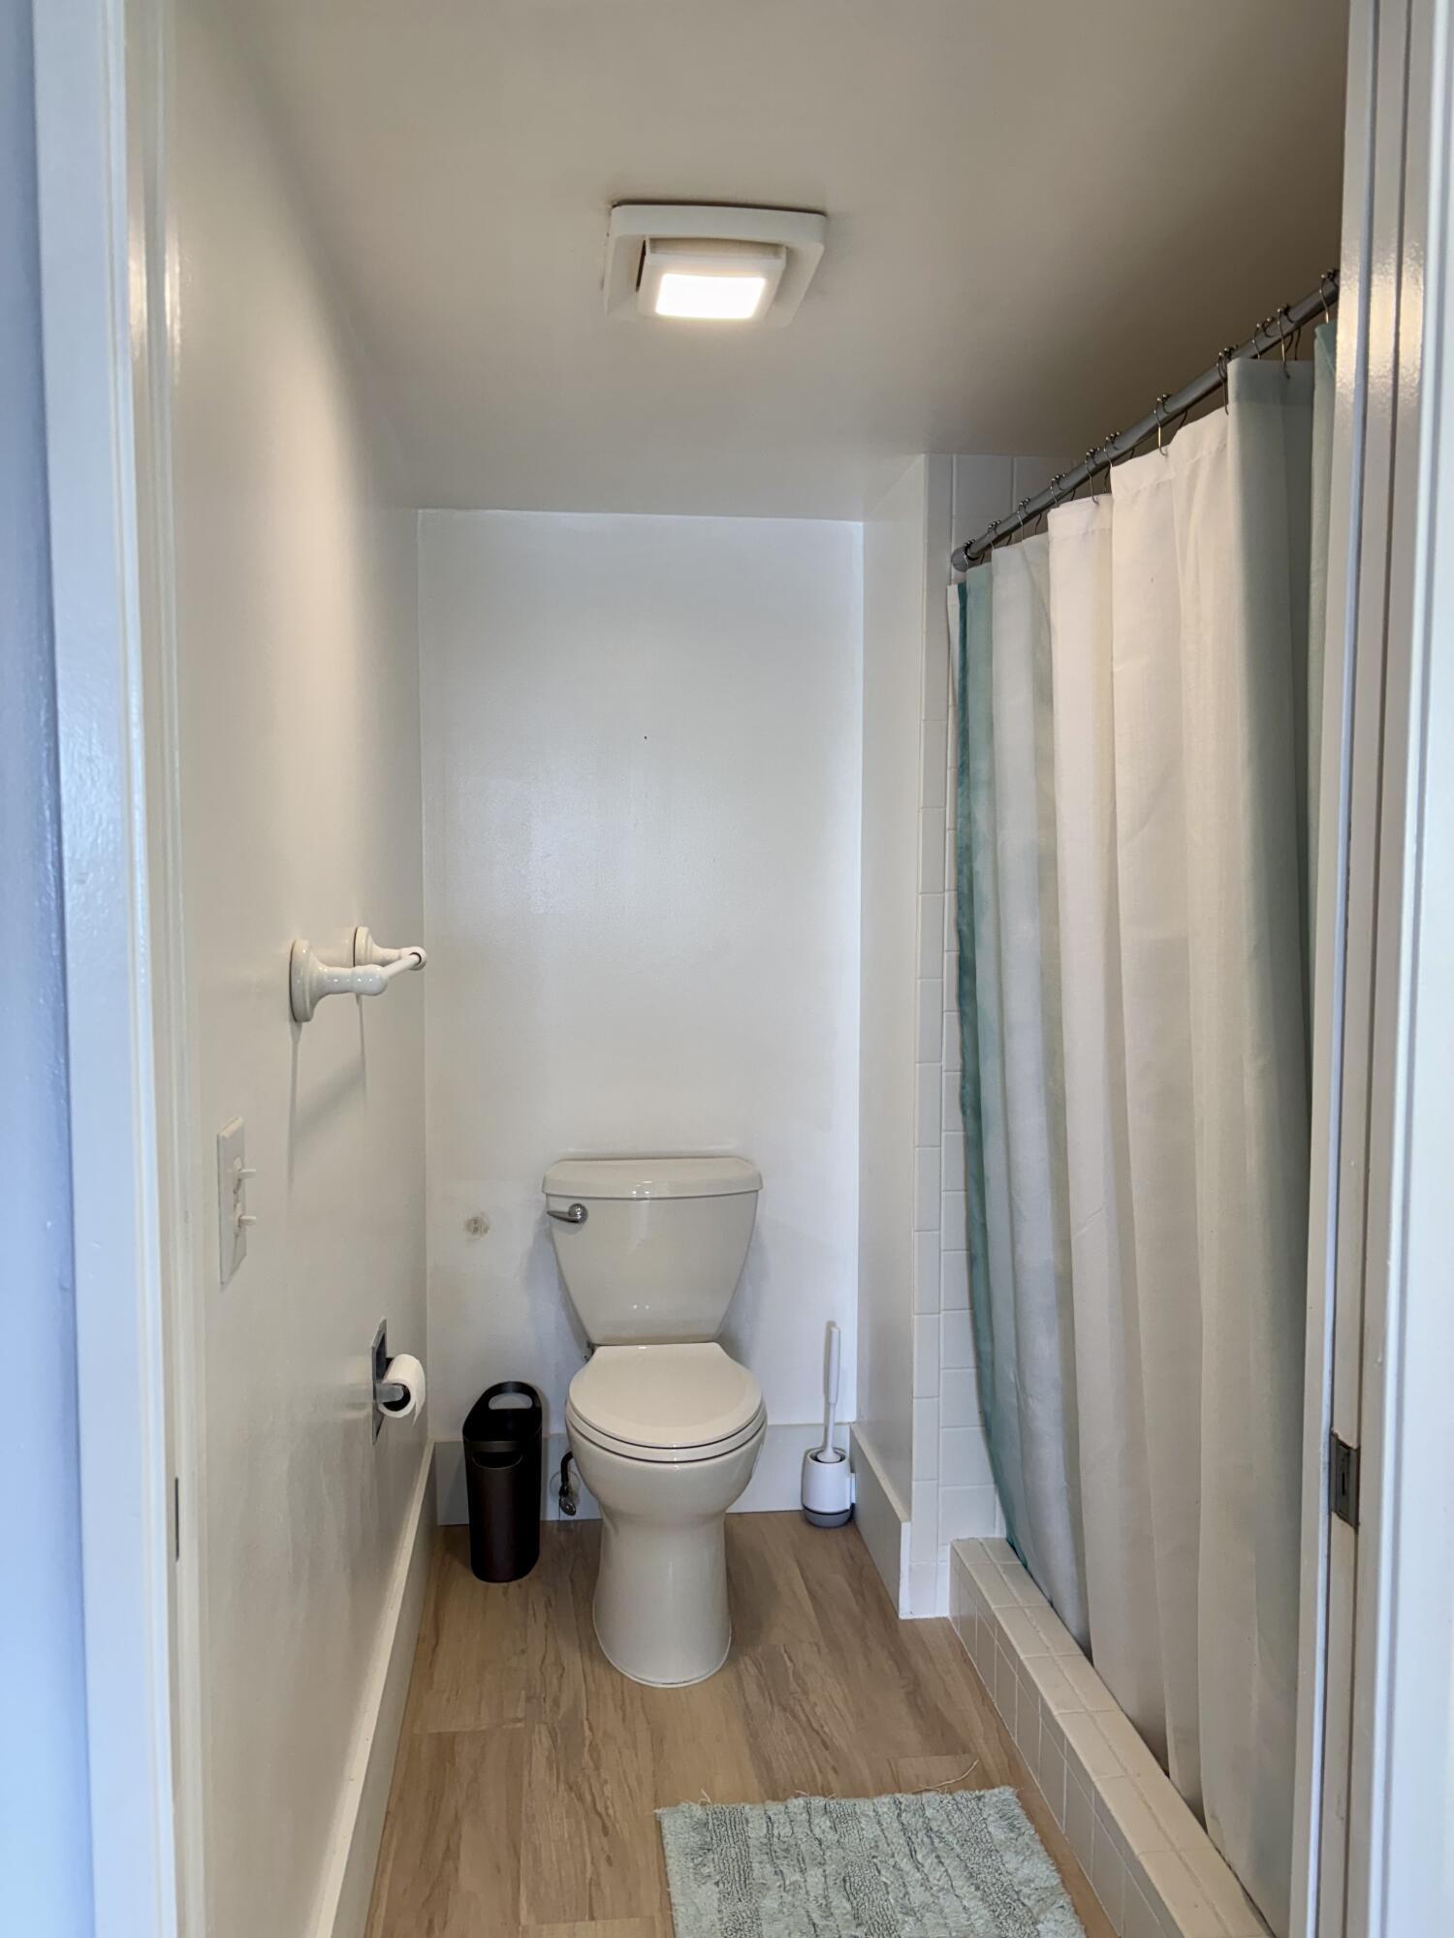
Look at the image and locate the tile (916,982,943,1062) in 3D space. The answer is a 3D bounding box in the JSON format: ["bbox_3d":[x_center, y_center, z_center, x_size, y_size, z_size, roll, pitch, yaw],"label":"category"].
[{"bbox_3d":[0.366,0.094,2.623,0.052,0.152,0.010,0,4,-7],"label":"tile"}]

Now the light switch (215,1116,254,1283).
[{"bbox_3d":[-0.400,0.189,1.198,0.019,0.117,0.072,0,4,-7],"label":"light switch"}]

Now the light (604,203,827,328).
[{"bbox_3d":[-0.022,-0.812,1.712,0.234,0.046,0.246,0,4,-7],"label":"light"}]

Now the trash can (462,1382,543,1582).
[{"bbox_3d":[-0.444,1.034,2.920,0.140,0.302,0.275,0,4,-3],"label":"trash can"}]

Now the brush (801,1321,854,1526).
[{"bbox_3d":[0.214,0.964,3.086,0.106,0.416,0.102,0,4,-7],"label":"brush"}]

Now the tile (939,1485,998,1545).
[{"bbox_3d":[0.447,1.012,2.701,0.108,0.108,0.010,0,4,-7],"label":"tile"}]

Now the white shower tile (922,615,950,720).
[{"bbox_3d":[0.366,-0.526,2.577,0.052,0.167,0.010,0,4,-7],"label":"white shower tile"}]

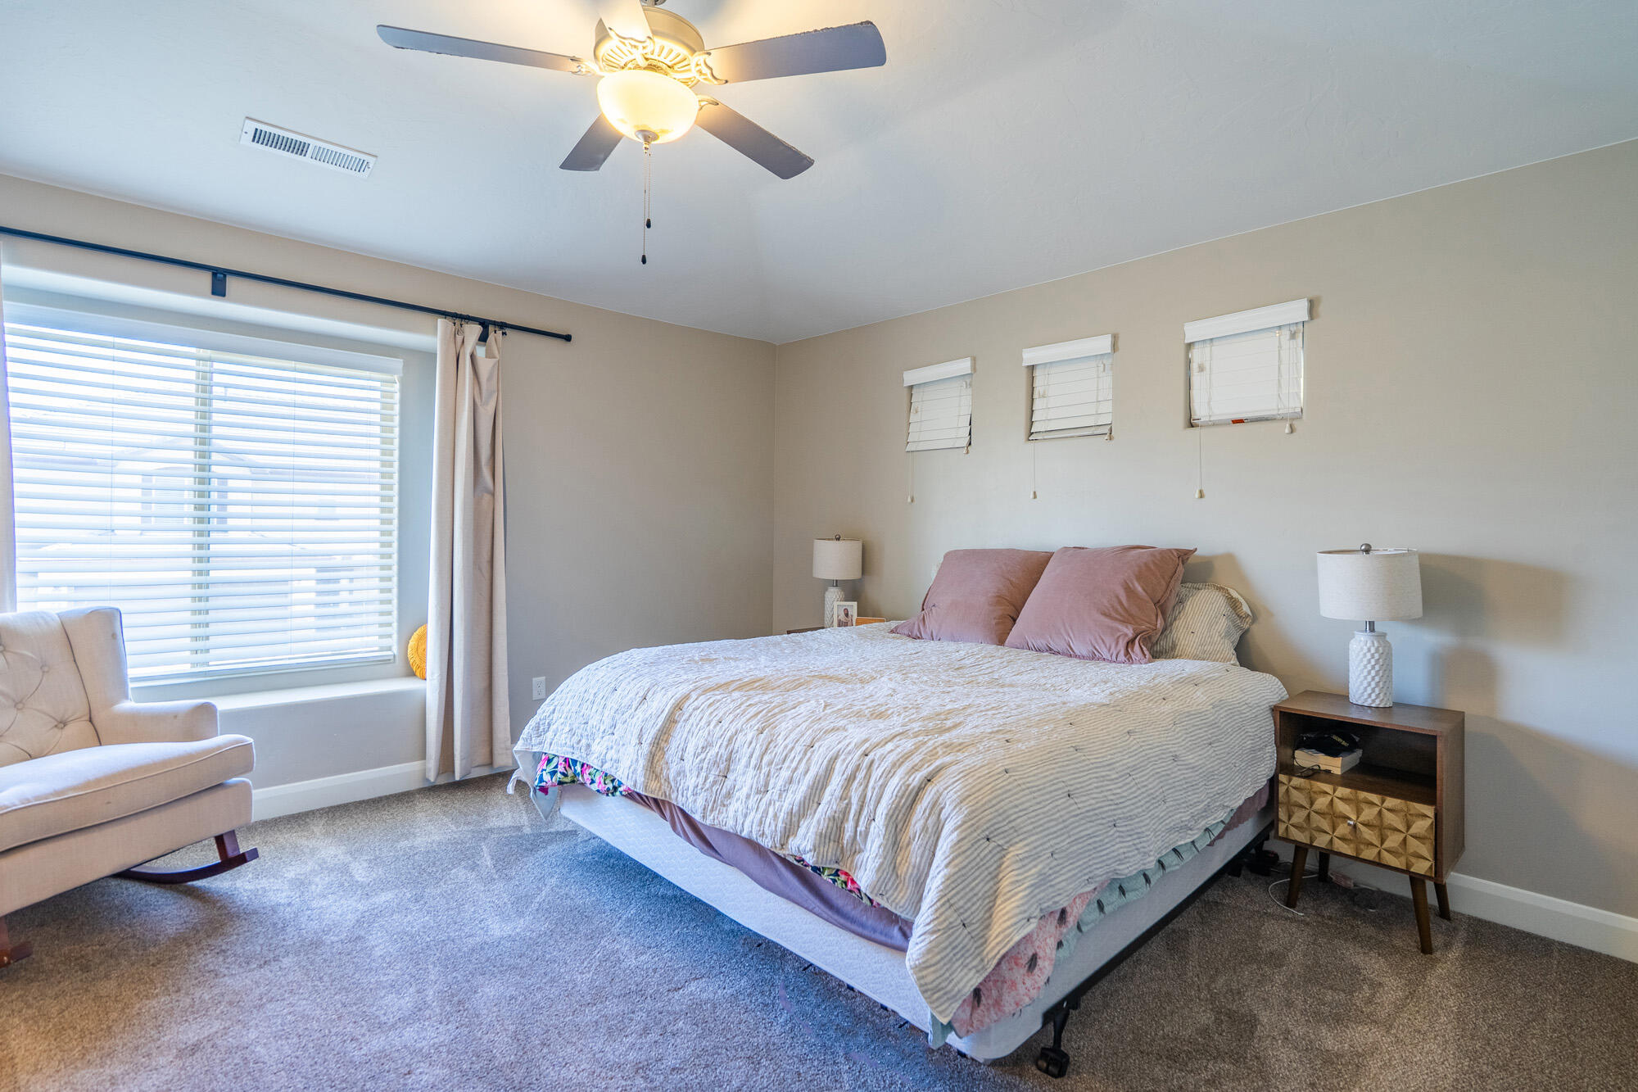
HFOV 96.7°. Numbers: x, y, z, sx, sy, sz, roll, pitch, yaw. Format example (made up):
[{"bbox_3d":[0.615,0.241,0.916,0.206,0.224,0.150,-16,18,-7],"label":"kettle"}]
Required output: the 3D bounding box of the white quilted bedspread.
[{"bbox_3d":[0.288,0.651,2.666,1.874,0.508,1.997,0,1,-43],"label":"white quilted bedspread"}]

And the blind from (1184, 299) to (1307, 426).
[{"bbox_3d":[1.678,-0.696,2.871,0.104,0.434,0.434,0,1,-43],"label":"blind"}]

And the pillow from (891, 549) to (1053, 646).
[{"bbox_3d":[0.729,0.210,3.370,0.625,0.527,0.172,1,-38,47],"label":"pillow"}]

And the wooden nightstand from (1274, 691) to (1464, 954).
[{"bbox_3d":[1.811,0.881,2.420,0.386,0.670,0.441,0,1,-43],"label":"wooden nightstand"}]

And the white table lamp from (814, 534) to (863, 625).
[{"bbox_3d":[0.111,0.207,4.250,0.277,0.539,0.277,1,1,0],"label":"white table lamp"}]

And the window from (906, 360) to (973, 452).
[{"bbox_3d":[0.664,-0.755,3.960,0.104,0.441,0.453,0,1,-43],"label":"window"}]

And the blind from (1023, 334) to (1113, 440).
[{"bbox_3d":[1.172,-0.730,3.415,0.104,0.429,0.441,0,1,-43],"label":"blind"}]

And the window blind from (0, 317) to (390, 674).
[{"bbox_3d":[-2.654,-0.181,3.150,1.501,1.494,0.104,0,1,-43],"label":"window blind"}]

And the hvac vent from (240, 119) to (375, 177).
[{"bbox_3d":[-1.915,-1.495,2.746,0.406,0.022,0.141,0,-17,-43],"label":"hvac vent"}]

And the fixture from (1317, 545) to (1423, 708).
[{"bbox_3d":[1.857,0.267,2.446,0.277,0.539,0.277,0,1,-43],"label":"fixture"}]

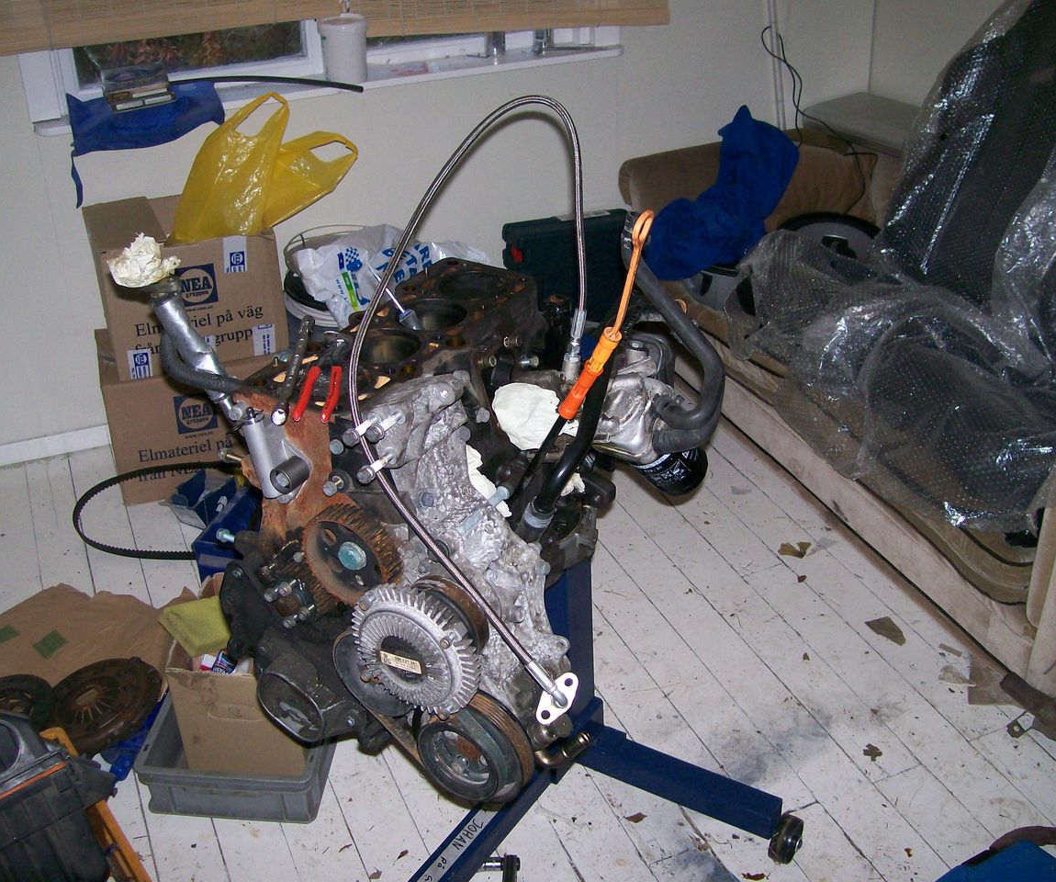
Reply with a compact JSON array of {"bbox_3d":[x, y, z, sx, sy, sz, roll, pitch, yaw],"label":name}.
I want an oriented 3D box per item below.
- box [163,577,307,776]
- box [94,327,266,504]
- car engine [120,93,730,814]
[{"bbox_3d":[-0.466,0.435,2.122,0.205,0.285,0.210,2,31,6],"label":"box"},{"bbox_3d":[-0.825,-0.097,3.004,0.384,0.319,0.324,-11,32,-16],"label":"box"},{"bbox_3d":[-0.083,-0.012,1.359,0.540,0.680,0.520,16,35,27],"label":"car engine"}]

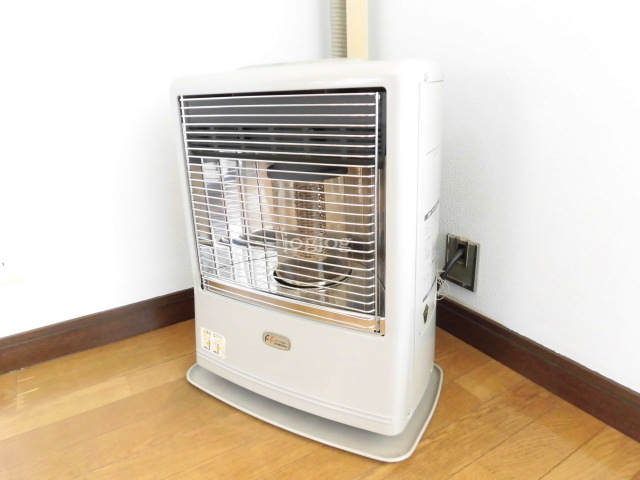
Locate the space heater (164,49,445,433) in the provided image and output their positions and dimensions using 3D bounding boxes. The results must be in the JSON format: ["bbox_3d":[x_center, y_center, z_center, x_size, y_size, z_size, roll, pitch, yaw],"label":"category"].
[{"bbox_3d":[-0.023,-0.006,0.881,0.460,0.625,0.249,8,22,26],"label":"space heater"}]

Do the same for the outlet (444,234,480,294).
[{"bbox_3d":[0.317,0.052,0.989,0.012,0.109,0.083,-12,21,-29],"label":"outlet"}]

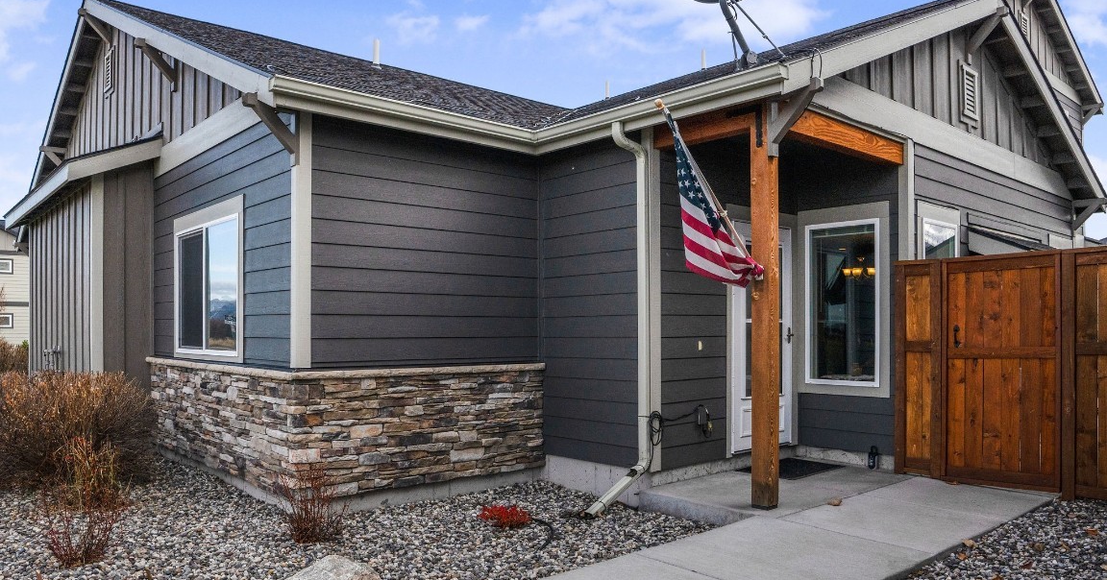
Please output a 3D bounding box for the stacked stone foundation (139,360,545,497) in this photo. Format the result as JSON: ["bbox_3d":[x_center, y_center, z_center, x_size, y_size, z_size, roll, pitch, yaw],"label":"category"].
[{"bbox_3d":[-2.238,1.115,7.342,2.360,0.880,3.920,2,-3,-41],"label":"stacked stone foundation"}]

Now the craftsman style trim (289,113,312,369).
[{"bbox_3d":[-1.842,-0.377,5.402,0.120,1.885,0.110,2,-3,-41],"label":"craftsman style trim"}]

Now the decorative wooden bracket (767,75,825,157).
[{"bbox_3d":[1.626,-1.151,4.965,0.095,0.460,0.380,2,-3,-41],"label":"decorative wooden bracket"}]

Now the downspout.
[{"bbox_3d":[0.491,0.171,5.560,0.660,2.930,0.130,2,-3,-41],"label":"downspout"}]

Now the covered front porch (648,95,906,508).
[{"bbox_3d":[1.913,0.118,6.097,2.150,2.820,1.080,2,-3,-41],"label":"covered front porch"}]

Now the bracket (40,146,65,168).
[{"bbox_3d":[-8.126,-2.102,12.000,0.380,0.460,0.100,2,-3,-41],"label":"bracket"}]

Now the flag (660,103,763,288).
[{"bbox_3d":[1.043,-0.536,4.704,0.920,1.070,0.220,2,-3,-41],"label":"flag"}]

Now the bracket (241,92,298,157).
[{"bbox_3d":[-2.018,-1.135,5.286,0.380,0.460,0.100,2,-3,-41],"label":"bracket"}]

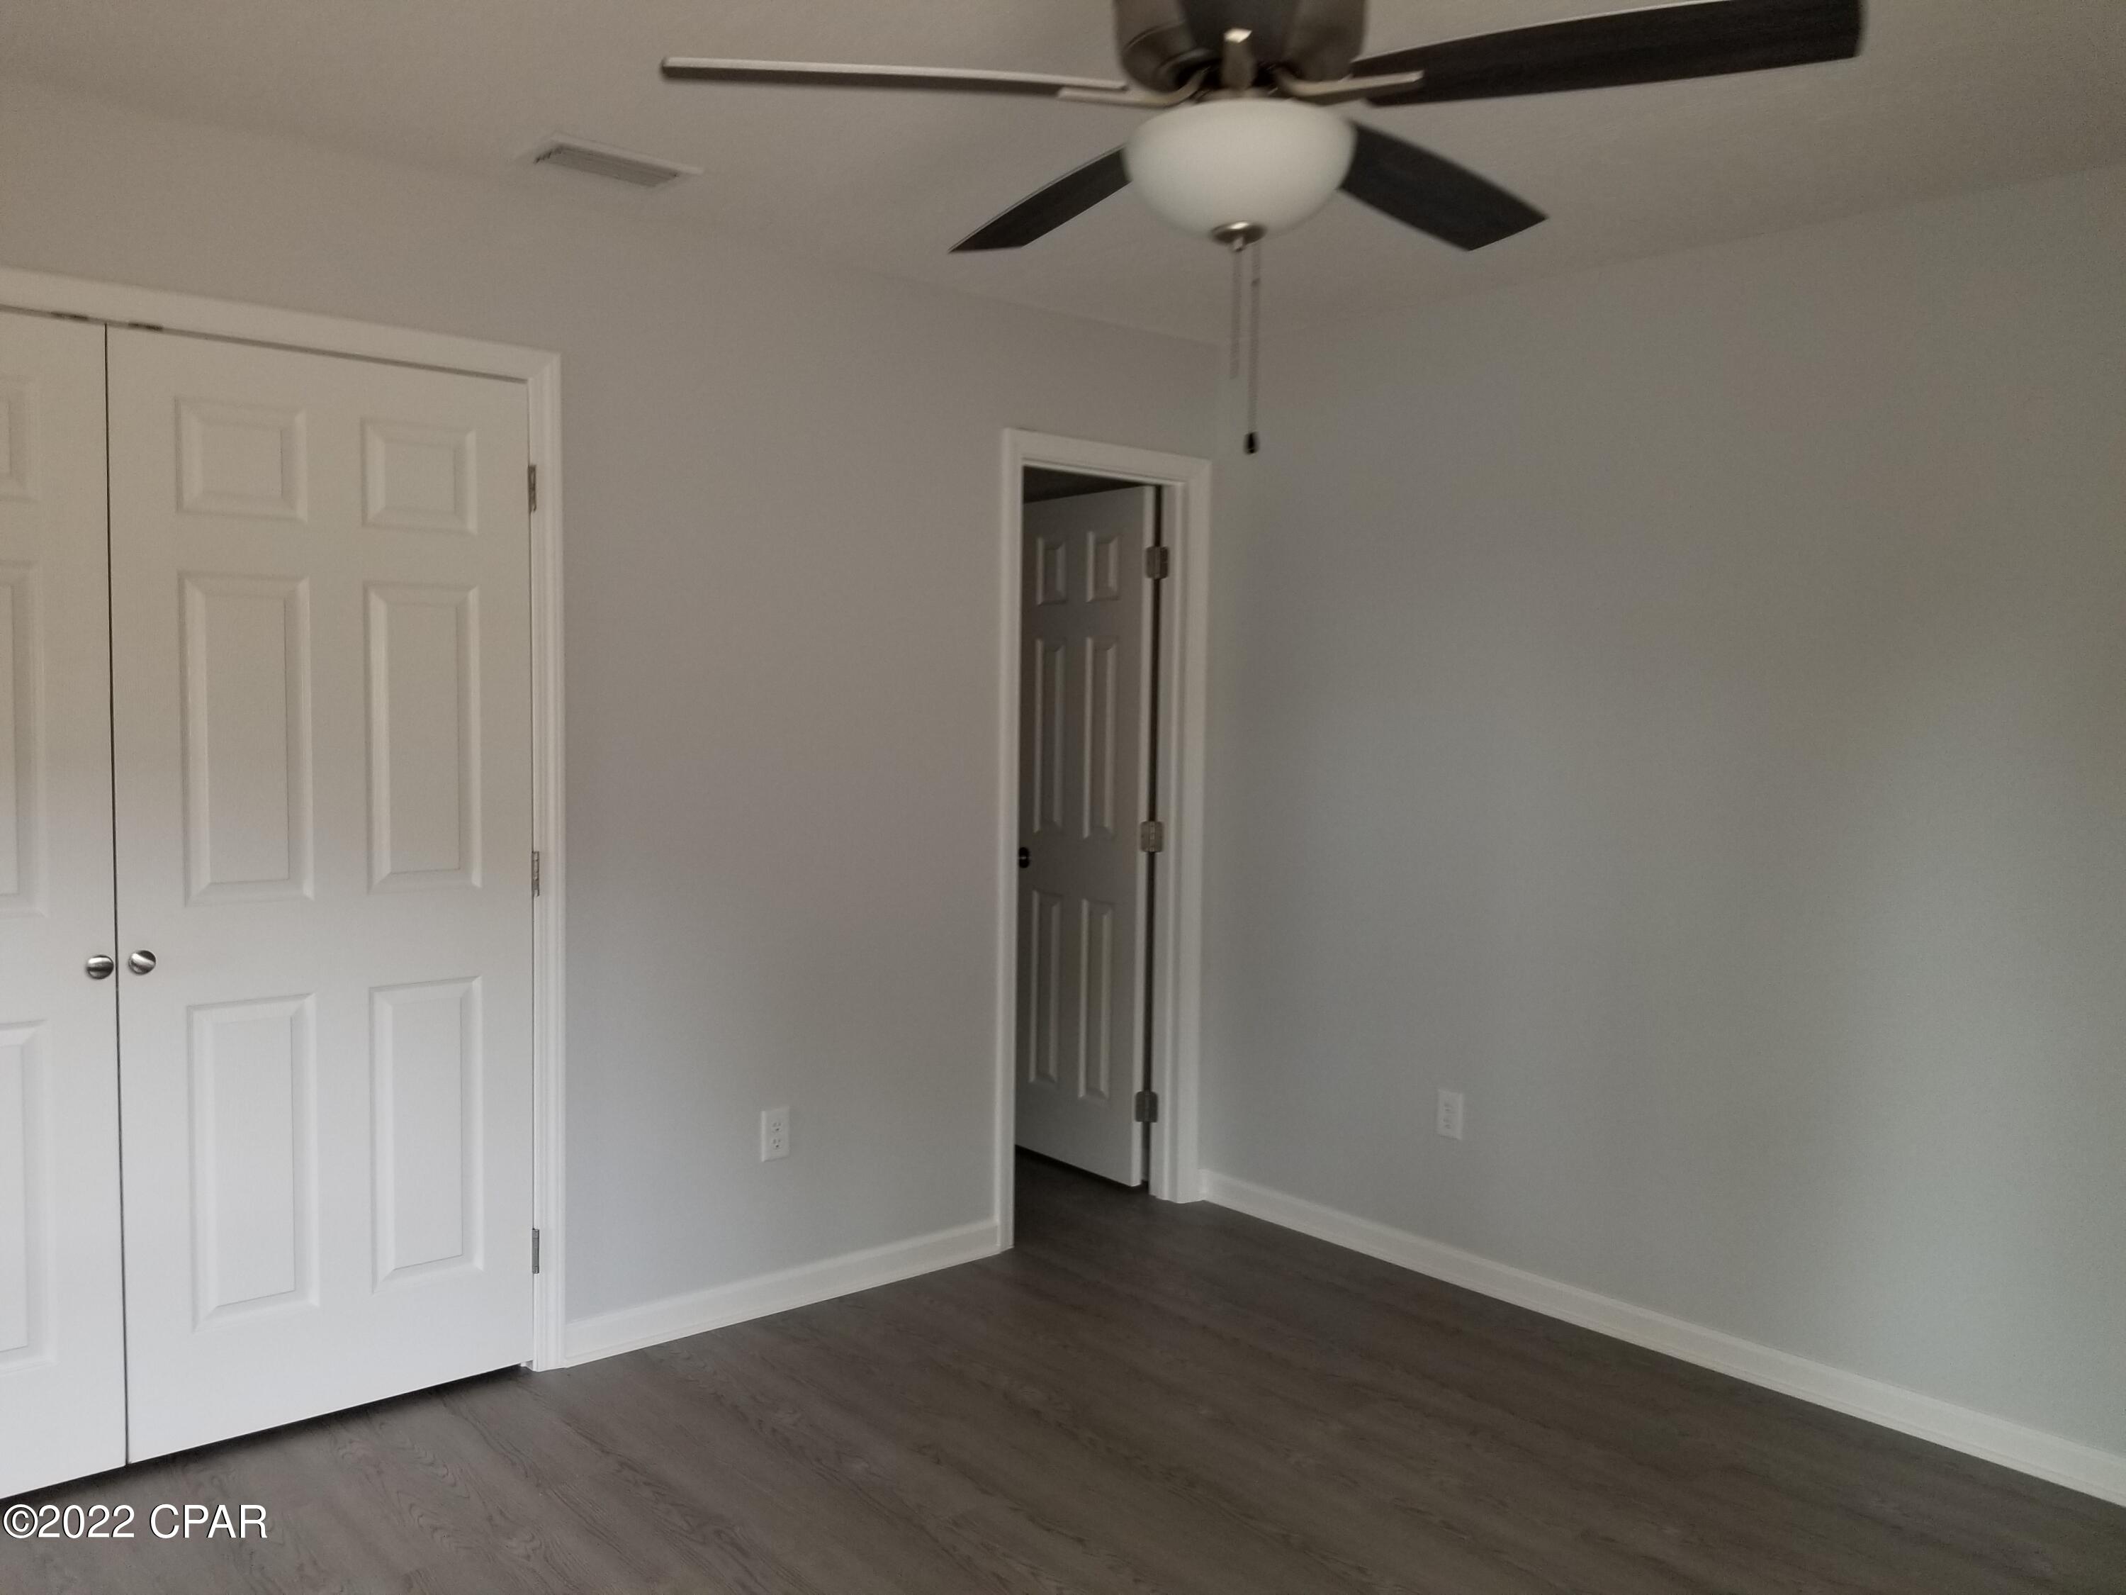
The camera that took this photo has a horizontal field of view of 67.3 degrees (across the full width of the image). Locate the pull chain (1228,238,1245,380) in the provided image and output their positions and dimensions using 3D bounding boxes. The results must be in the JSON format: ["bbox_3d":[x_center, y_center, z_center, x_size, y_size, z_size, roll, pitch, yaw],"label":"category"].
[{"bbox_3d":[0.208,-0.587,1.929,0.010,0.166,0.010,-2,4,-41],"label":"pull chain"}]

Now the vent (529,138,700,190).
[{"bbox_3d":[-0.864,-1.197,3.046,0.303,0.020,0.195,-2,4,-41],"label":"vent"}]

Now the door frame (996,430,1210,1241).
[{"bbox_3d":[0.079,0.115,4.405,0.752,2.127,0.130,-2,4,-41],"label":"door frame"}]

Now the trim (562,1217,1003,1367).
[{"bbox_3d":[-0.620,1.159,3.792,1.164,0.092,0.018,-2,4,-41],"label":"trim"}]

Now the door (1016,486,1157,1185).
[{"bbox_3d":[0.041,0.115,4.871,0.038,2.033,0.610,-2,4,-41],"label":"door"}]

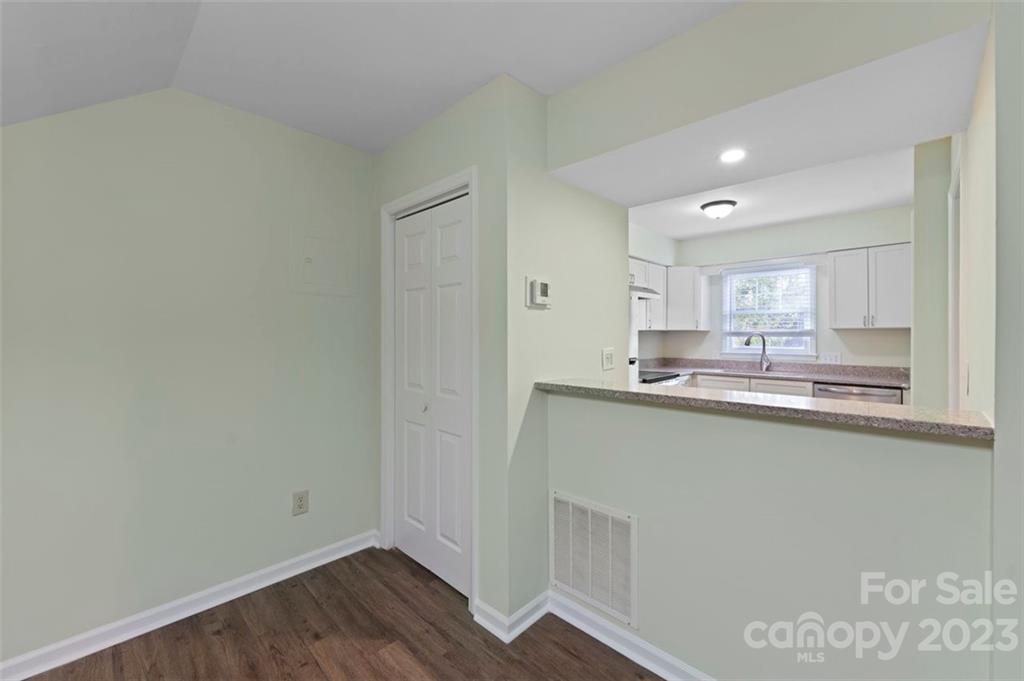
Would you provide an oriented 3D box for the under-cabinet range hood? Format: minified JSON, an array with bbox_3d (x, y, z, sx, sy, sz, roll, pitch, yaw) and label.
[{"bbox_3d":[1.262,-0.545,4.397,0.460,0.150,0.760,0,0,44],"label":"under-cabinet range hood"}]

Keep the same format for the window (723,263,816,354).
[{"bbox_3d":[2.997,-0.333,4.710,0.977,1.030,0.080,0,0,44],"label":"window"}]

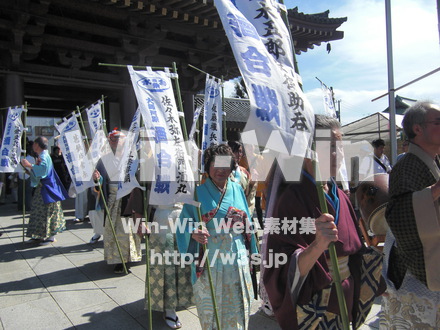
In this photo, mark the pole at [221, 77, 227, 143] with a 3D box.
[{"bbox_3d":[0.091,0.226,3.572,0.030,2.210,0.030,-3,3,0],"label":"pole"}]

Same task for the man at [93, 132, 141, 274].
[{"bbox_3d":[-1.204,0.405,4.180,0.540,1.640,0.460,0,3,-9],"label":"man"}]

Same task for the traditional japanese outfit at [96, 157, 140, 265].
[{"bbox_3d":[-1.186,0.485,4.184,0.490,1.300,0.420,0,3,-9],"label":"traditional japanese outfit"}]

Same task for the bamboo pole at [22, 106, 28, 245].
[{"bbox_3d":[-3.029,0.123,5.535,0.030,2.180,0.030,3,3,0],"label":"bamboo pole"}]

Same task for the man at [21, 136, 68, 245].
[{"bbox_3d":[-2.770,0.402,5.556,0.660,1.620,0.550,0,3,-6],"label":"man"}]

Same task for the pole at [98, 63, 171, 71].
[{"bbox_3d":[-0.547,-0.662,2.410,0.530,0.020,0.020,-3,0,-25],"label":"pole"}]

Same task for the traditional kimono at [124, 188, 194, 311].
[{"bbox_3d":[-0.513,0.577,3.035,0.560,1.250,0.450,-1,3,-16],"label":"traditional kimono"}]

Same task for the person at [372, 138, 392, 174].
[{"bbox_3d":[2.383,0.397,5.262,0.480,1.650,0.320,0,3,6],"label":"person"}]

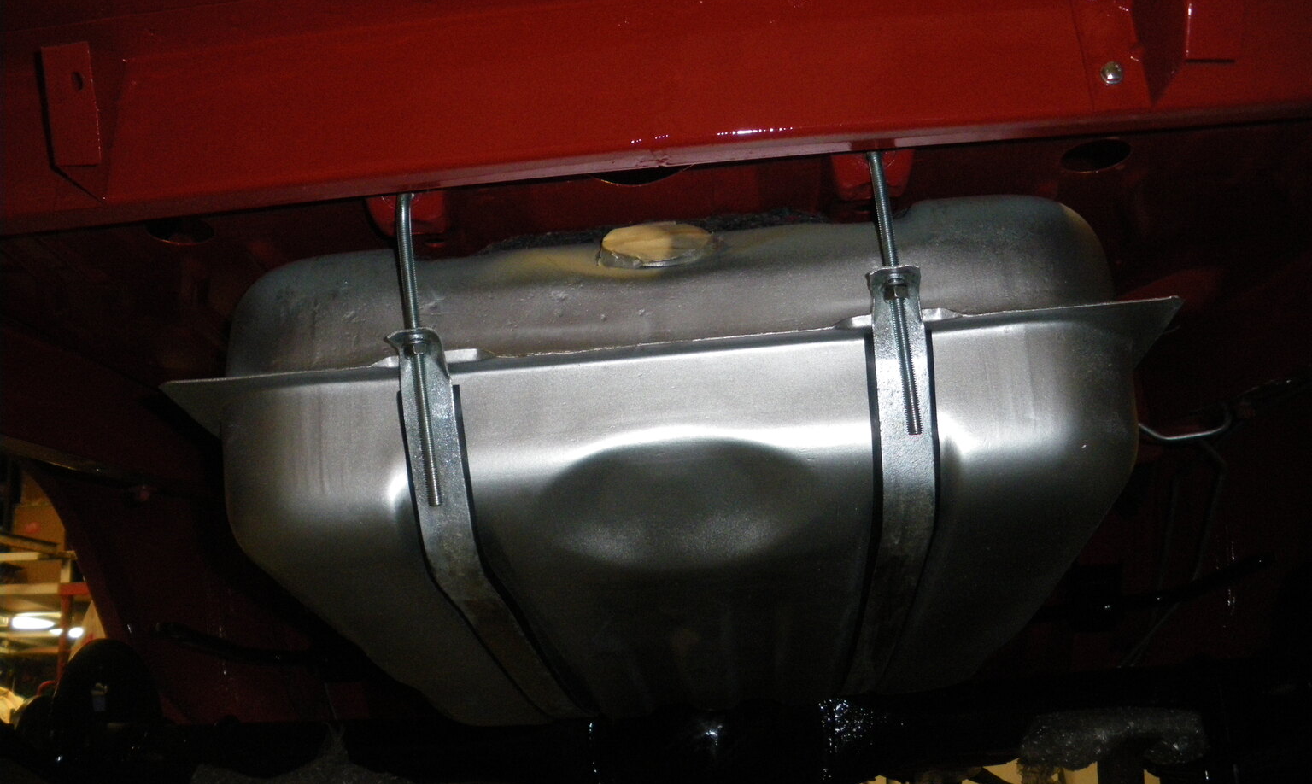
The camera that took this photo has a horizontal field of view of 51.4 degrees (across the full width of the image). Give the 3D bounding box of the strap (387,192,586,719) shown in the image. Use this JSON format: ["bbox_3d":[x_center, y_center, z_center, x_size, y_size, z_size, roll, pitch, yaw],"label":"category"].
[{"bbox_3d":[-0.151,0.095,1.317,0.056,0.325,0.630,-9,-23,1],"label":"strap"}]

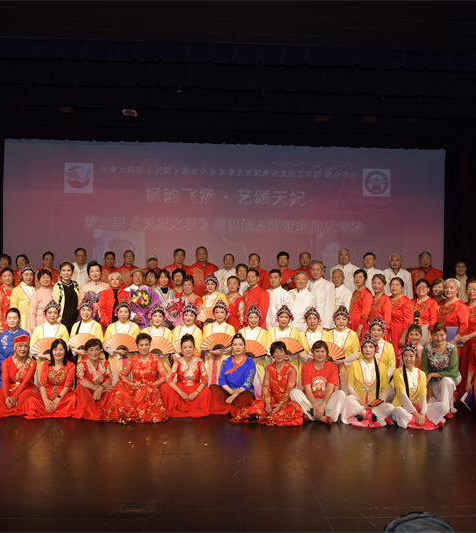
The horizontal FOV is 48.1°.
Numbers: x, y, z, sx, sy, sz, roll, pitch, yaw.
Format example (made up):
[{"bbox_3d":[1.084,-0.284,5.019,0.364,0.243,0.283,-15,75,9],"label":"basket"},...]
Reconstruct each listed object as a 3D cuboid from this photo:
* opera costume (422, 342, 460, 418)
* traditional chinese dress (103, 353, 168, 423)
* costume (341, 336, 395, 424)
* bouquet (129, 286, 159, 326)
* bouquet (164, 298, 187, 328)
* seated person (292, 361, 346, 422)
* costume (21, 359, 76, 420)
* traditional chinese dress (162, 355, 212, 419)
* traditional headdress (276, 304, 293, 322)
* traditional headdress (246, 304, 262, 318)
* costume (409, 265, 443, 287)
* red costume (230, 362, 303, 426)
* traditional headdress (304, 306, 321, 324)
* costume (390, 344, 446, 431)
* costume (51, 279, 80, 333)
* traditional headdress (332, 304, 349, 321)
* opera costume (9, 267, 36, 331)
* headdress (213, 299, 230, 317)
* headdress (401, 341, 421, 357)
[{"bbox_3d":[2.435,1.346,6.380,0.460,0.840,0.550,1,0,25],"label":"opera costume"},{"bbox_3d":[-1.151,1.336,6.016,0.740,0.700,0.620,1,0,-8],"label":"traditional chinese dress"},{"bbox_3d":[1.482,1.292,6.100,0.600,0.920,0.620,1,0,10],"label":"costume"},{"bbox_3d":[-1.232,0.521,6.950,0.390,0.520,0.280,1,0,-8],"label":"bouquet"},{"bbox_3d":[-0.791,0.599,6.800,0.290,0.380,0.250,1,0,-3],"label":"bouquet"},{"bbox_3d":[0.895,1.294,5.930,0.600,0.780,0.570,1,0,2],"label":"seated person"},{"bbox_3d":[-2.107,1.326,5.960,0.560,0.620,0.520,1,0,-7],"label":"costume"},{"bbox_3d":[-0.594,1.343,6.030,0.570,0.635,0.520,1,0,-3],"label":"traditional chinese dress"},{"bbox_3d":[0.593,0.599,6.800,0.210,0.220,0.220,1,0,0],"label":"traditional headdress"},{"bbox_3d":[0.201,0.549,6.480,0.200,0.180,0.200,1,0,0],"label":"traditional headdress"},{"bbox_3d":[2.704,0.344,7.650,0.460,0.660,0.270,1,0,11],"label":"costume"},{"bbox_3d":[0.314,1.365,5.880,0.780,0.620,0.550,1,0,0],"label":"red costume"},{"bbox_3d":[0.901,0.590,6.450,0.200,0.210,0.200,1,0,5],"label":"traditional headdress"},{"bbox_3d":[1.991,1.292,5.880,0.580,0.820,0.550,1,0,3],"label":"costume"},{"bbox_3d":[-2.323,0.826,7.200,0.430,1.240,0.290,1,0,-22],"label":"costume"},{"bbox_3d":[1.240,0.556,6.450,0.200,0.200,0.200,1,0,5],"label":"traditional headdress"},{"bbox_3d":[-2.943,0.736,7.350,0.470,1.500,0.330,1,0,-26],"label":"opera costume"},{"bbox_3d":[-0.205,0.510,6.630,0.220,0.220,0.220,1,0,-2],"label":"headdress"},{"bbox_3d":[1.925,0.915,5.950,0.225,0.190,0.220,1,0,6],"label":"headdress"}]

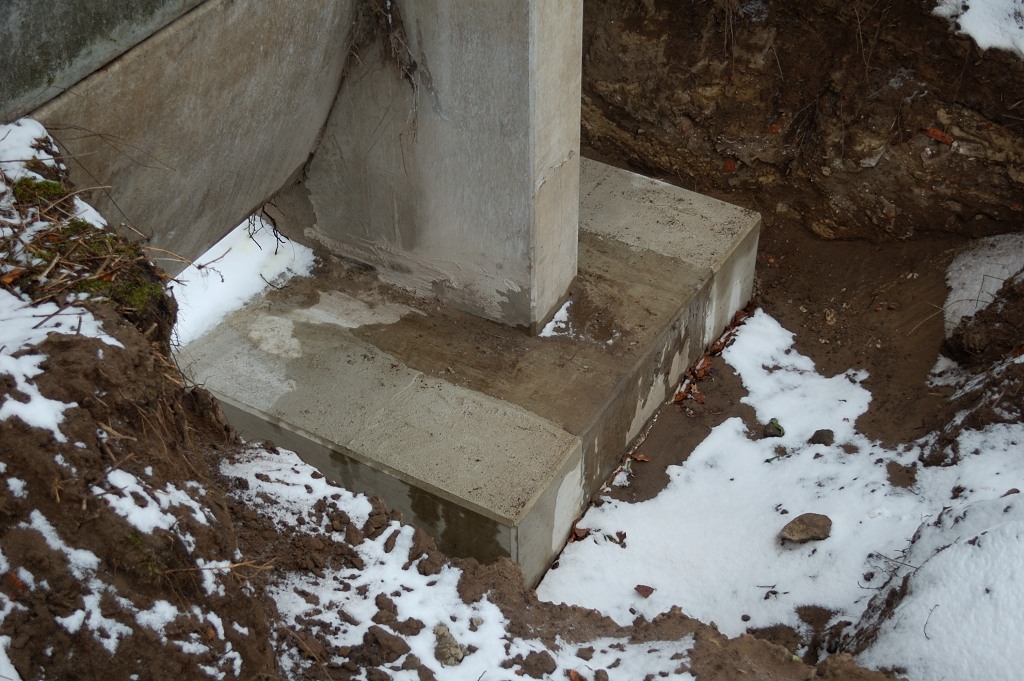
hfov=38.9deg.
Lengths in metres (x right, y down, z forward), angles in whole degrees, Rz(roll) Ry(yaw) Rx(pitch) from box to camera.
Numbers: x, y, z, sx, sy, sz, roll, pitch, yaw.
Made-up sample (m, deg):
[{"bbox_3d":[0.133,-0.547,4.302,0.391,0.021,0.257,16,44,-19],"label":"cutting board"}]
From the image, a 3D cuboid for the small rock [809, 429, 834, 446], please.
[{"bbox_3d":[0.907,0.284,4.247,0.078,0.046,0.062,-1,40,0],"label":"small rock"}]

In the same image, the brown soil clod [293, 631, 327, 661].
[{"bbox_3d":[-0.550,0.829,3.938,0.095,0.060,0.080,16,43,19],"label":"brown soil clod"}]

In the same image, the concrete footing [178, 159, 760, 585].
[{"bbox_3d":[-0.242,-0.065,4.454,1.484,0.376,1.505,21,45,23],"label":"concrete footing"}]

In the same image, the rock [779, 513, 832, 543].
[{"bbox_3d":[0.808,0.514,3.983,0.150,0.068,0.100,-1,40,0],"label":"rock"}]

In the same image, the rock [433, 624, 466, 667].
[{"bbox_3d":[-0.147,0.715,3.399,0.074,0.068,0.115,-10,41,-11],"label":"rock"}]

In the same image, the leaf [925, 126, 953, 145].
[{"bbox_3d":[1.460,-0.702,4.963,0.090,0.045,0.035,-1,40,0],"label":"leaf"}]

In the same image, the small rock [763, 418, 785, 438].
[{"bbox_3d":[0.772,0.260,4.277,0.064,0.048,0.058,-1,40,0],"label":"small rock"}]

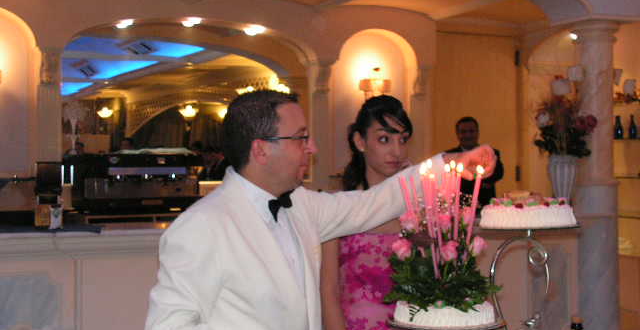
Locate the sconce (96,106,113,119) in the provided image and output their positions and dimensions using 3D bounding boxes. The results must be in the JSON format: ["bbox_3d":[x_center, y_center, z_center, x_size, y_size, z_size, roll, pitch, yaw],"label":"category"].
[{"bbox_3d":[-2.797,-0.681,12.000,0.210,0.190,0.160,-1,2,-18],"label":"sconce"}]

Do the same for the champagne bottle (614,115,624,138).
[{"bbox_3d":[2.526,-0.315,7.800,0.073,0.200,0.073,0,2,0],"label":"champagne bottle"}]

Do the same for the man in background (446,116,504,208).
[{"bbox_3d":[1.190,0.498,7.227,0.530,1.760,0.320,0,2,9],"label":"man in background"}]

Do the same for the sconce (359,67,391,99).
[{"bbox_3d":[0.468,-0.679,7.800,0.250,0.280,0.150,-1,2,-25],"label":"sconce"}]

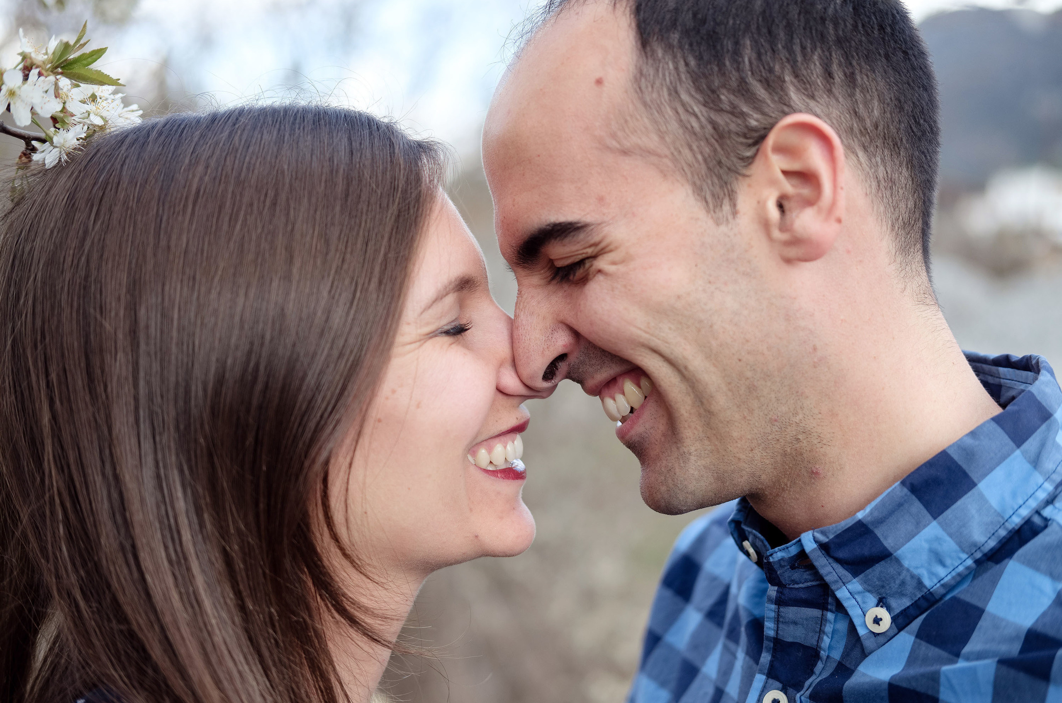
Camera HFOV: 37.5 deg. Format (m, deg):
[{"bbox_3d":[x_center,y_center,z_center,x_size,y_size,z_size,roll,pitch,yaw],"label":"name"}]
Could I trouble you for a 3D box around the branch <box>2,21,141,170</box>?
[{"bbox_3d":[-0.221,-0.121,0.740,0.072,0.073,0.062,0,3,0],"label":"branch"}]

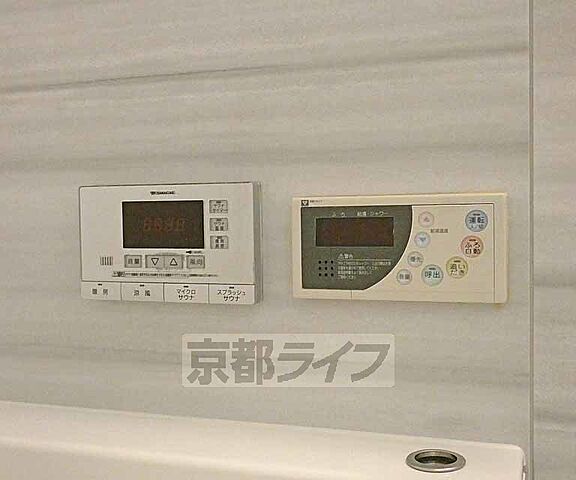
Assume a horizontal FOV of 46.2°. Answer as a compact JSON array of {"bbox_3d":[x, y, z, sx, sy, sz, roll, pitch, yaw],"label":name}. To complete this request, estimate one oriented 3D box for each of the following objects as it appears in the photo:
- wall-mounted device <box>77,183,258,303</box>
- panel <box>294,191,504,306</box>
[{"bbox_3d":[-0.126,0.004,0.722,0.201,0.122,0.025,0,1,17],"label":"wall-mounted device"},{"bbox_3d":[0.105,0.007,0.654,0.203,0.101,0.023,0,1,17],"label":"panel"}]

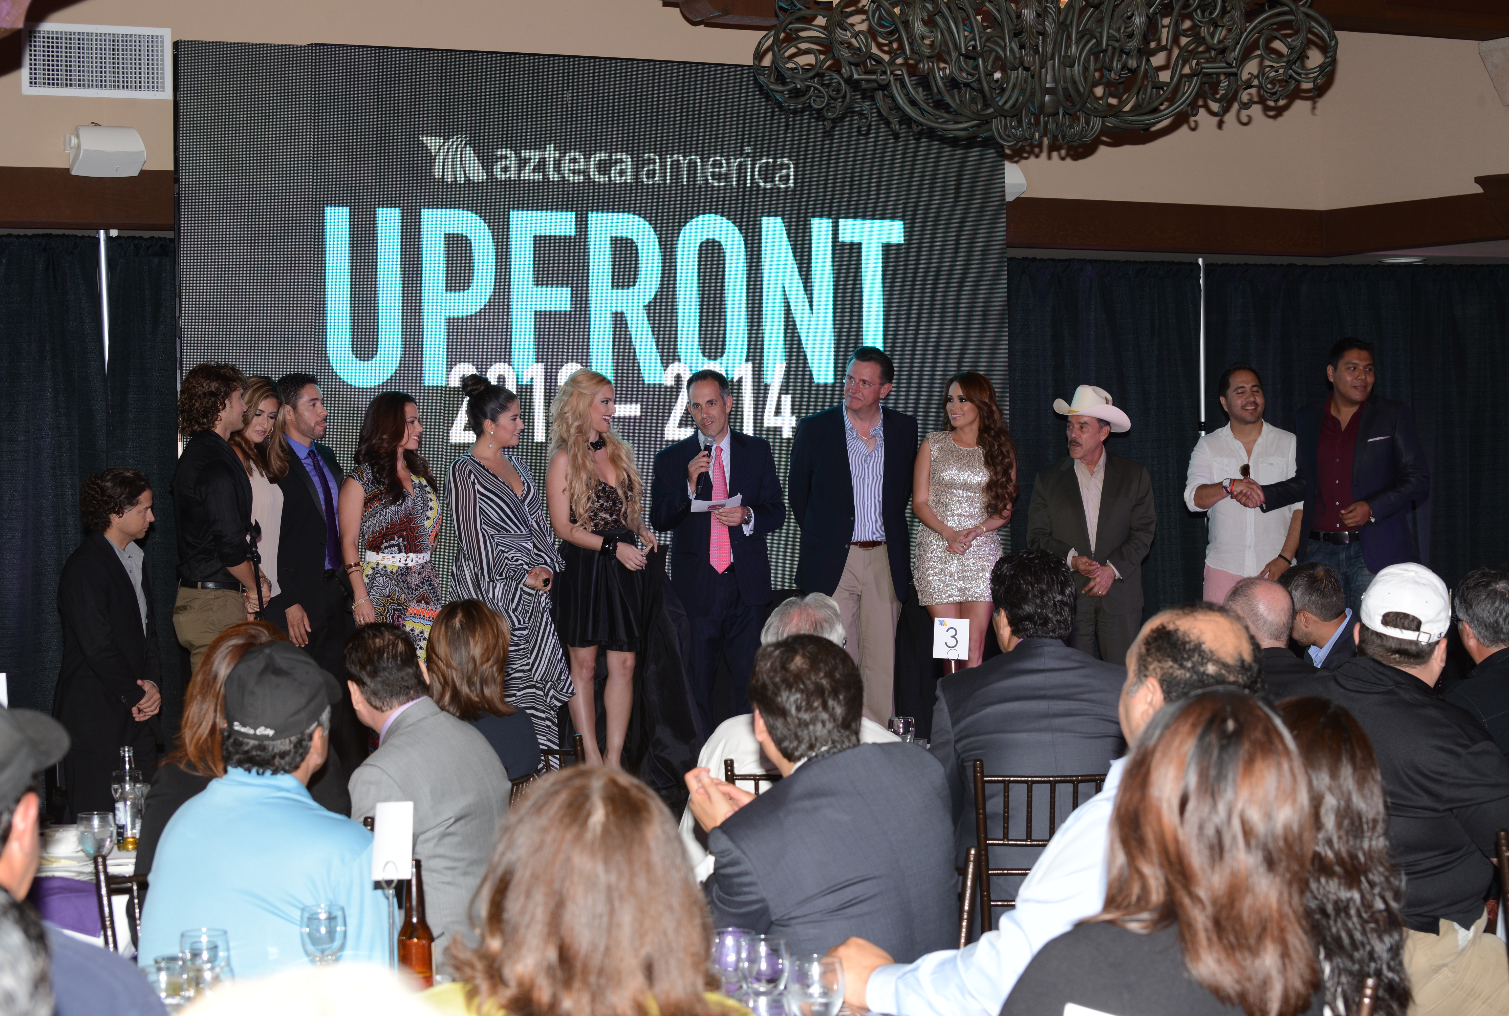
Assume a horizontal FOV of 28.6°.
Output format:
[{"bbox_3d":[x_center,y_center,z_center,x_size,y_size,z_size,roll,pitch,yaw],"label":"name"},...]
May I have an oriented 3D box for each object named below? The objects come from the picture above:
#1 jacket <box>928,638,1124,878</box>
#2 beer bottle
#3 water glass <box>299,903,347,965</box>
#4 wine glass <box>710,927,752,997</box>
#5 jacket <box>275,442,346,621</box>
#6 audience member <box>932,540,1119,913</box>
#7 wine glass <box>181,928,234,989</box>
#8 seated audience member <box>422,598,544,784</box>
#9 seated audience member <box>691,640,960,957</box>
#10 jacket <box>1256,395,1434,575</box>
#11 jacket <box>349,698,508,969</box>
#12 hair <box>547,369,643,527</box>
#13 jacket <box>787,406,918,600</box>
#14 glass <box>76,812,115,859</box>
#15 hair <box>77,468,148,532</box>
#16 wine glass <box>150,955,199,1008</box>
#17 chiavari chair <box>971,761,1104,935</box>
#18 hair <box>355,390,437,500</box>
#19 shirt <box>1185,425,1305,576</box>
[{"bbox_3d":[0.669,0.638,6.950,0.540,0.670,0.380,-1,1,-6],"label":"jacket"},{"bbox_3d":[-0.592,0.728,5.184,0.062,0.231,0.062,-1,2,0],"label":"beer bottle"},{"bbox_3d":[-0.751,0.767,5.172,0.079,0.148,0.079,-1,2,0],"label":"water glass"},{"bbox_3d":[-0.032,0.722,4.508,0.070,0.165,0.070,-1,1,0],"label":"wine glass"},{"bbox_3d":[-1.747,0.103,11.400,0.310,0.730,0.480,0,1,40],"label":"jacket"},{"bbox_3d":[0.625,0.782,7.067,0.560,1.380,0.850,-1,2,-12],"label":"audience member"},{"bbox_3d":[-0.858,0.738,4.643,0.082,0.155,0.082,-1,1,0],"label":"wine glass"},{"bbox_3d":[-0.756,0.859,7.322,0.480,1.280,0.780,-2,2,-27],"label":"seated audience member"},{"bbox_3d":[0.100,0.860,5.380,0.570,1.250,0.760,-1,1,-34],"label":"seated audience member"},{"bbox_3d":[2.393,-0.096,11.950,0.660,0.740,0.400,-1,1,14],"label":"jacket"},{"bbox_3d":[-0.741,0.760,6.600,0.500,0.680,0.460,-2,2,-41],"label":"jacket"},{"bbox_3d":[-0.592,-0.221,11.000,0.340,0.580,0.320,-2,2,-41],"label":"hair"},{"bbox_3d":[0.383,-0.019,11.550,0.540,0.770,0.310,-2,1,-22],"label":"jacket"},{"bbox_3d":[-1.400,0.722,6.302,0.080,0.150,0.080,-1,2,0],"label":"glass"},{"bbox_3d":[-2.152,-0.026,9.950,0.235,0.220,0.210,-1,2,-3],"label":"hair"},{"bbox_3d":[-0.941,0.765,4.800,0.071,0.080,0.071,-1,1,0],"label":"wine glass"},{"bbox_3d":[0.729,1.034,6.982,0.410,0.920,0.440,-1,1,4],"label":"chiavari chair"},{"bbox_3d":[-1.284,-0.220,10.550,0.260,0.390,0.280,0,2,19],"label":"hair"},{"bbox_3d":[2.000,-0.032,12.100,0.500,0.650,0.340,-1,1,5],"label":"shirt"}]

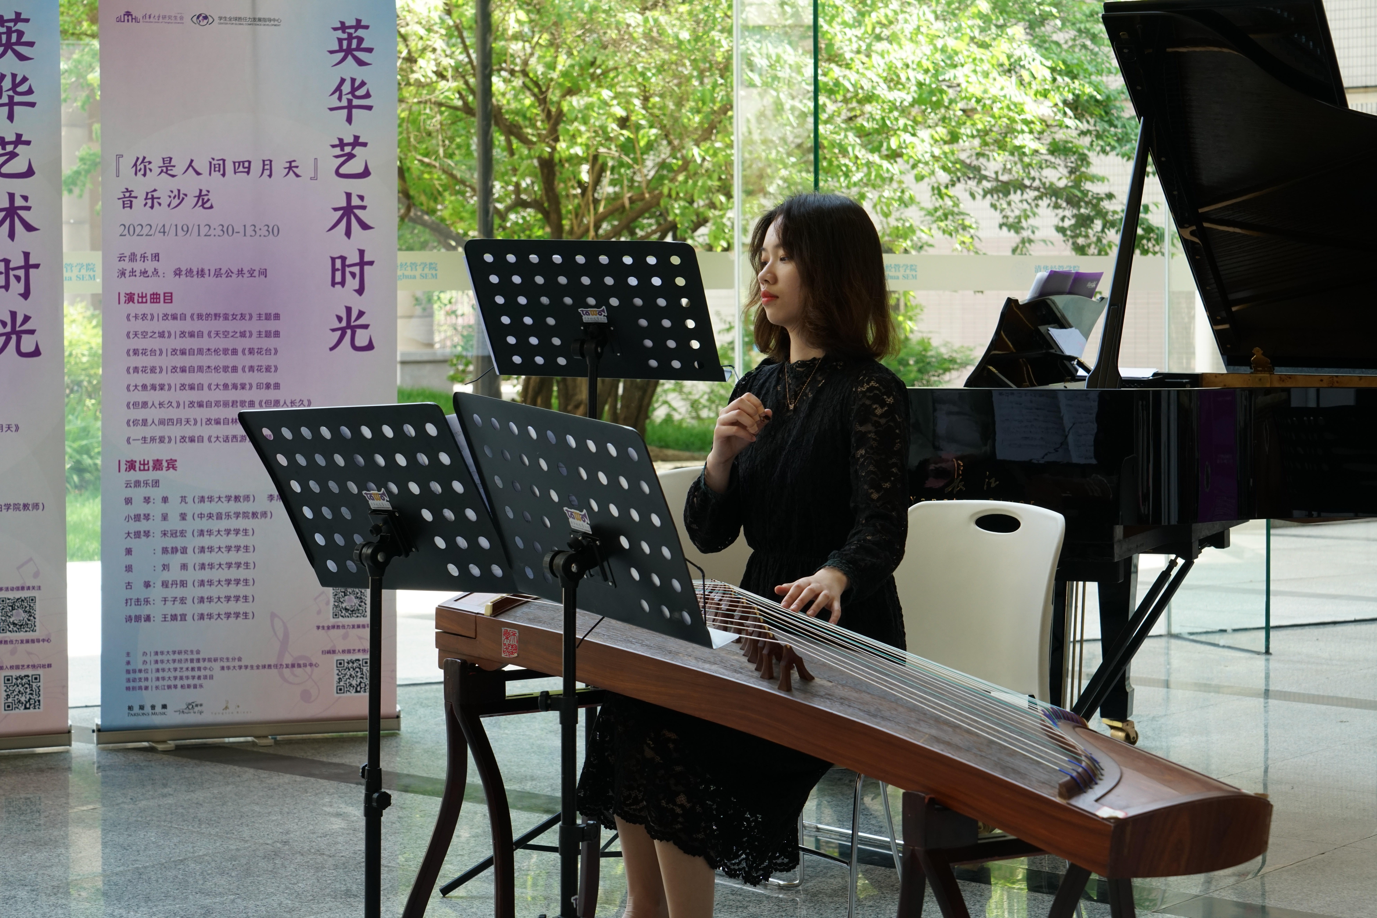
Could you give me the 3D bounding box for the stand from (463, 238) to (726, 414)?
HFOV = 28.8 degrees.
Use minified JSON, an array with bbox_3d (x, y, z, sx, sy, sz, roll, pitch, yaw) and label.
[{"bbox_3d":[-0.197,0.222,5.382,0.530,1.310,0.480,1,4,24],"label":"stand"}]

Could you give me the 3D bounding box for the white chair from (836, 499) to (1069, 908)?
[{"bbox_3d":[0.338,0.502,4.627,0.540,0.830,0.480,-3,4,-34],"label":"white chair"}]

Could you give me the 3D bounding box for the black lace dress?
[{"bbox_3d":[0.095,0.248,4.460,0.560,0.830,0.470,-3,4,-34],"label":"black lace dress"}]

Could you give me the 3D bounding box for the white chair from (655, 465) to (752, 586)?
[{"bbox_3d":[0.210,0.439,5.725,0.480,0.830,0.540,-4,5,-43],"label":"white chair"}]

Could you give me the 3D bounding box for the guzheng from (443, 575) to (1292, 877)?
[{"bbox_3d":[0.147,0.325,3.783,0.275,0.150,1.630,-3,7,-33],"label":"guzheng"}]

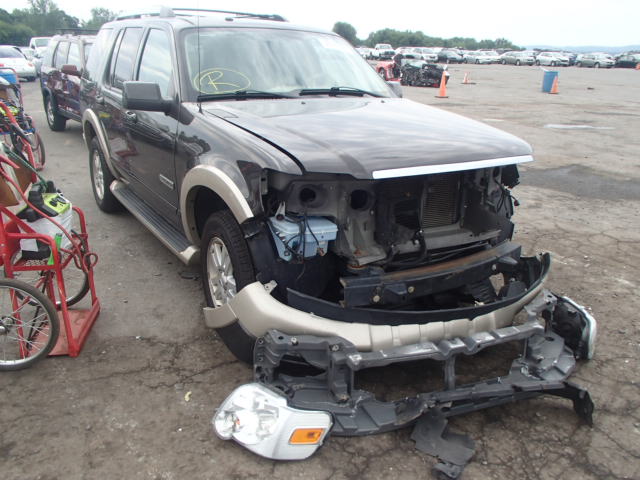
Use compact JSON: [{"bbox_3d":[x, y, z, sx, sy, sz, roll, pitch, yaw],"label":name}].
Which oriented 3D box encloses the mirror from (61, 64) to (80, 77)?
[{"bbox_3d":[-3.792,-2.582,7.900,0.260,0.170,0.140,-12,23,-30],"label":"mirror"}]

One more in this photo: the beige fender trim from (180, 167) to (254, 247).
[{"bbox_3d":[-0.519,-0.112,2.621,0.110,0.510,0.900,-12,23,-32],"label":"beige fender trim"}]

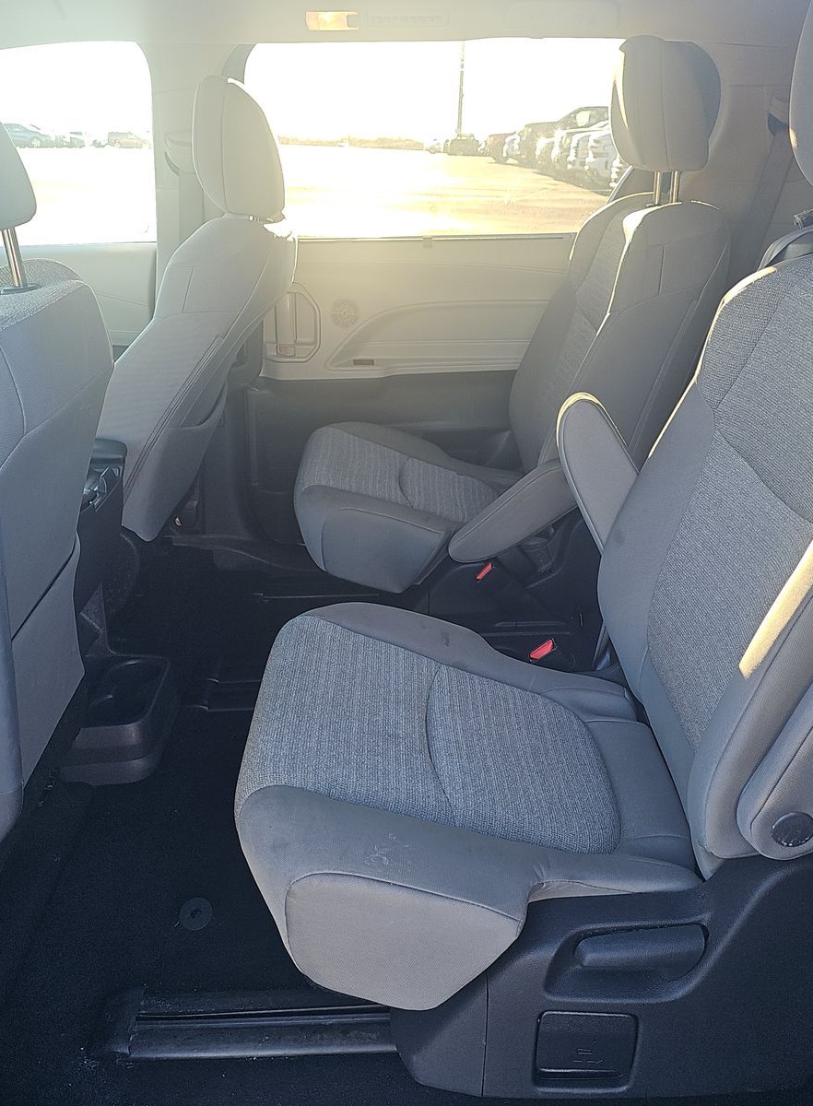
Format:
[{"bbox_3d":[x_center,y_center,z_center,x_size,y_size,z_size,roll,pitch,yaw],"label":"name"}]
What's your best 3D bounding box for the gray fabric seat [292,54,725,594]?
[{"bbox_3d":[0.173,-0.381,1.809,0.765,1.020,0.617,-1,23,-2],"label":"gray fabric seat"}]

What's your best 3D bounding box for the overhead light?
[{"bbox_3d":[-0.133,-0.956,1.760,0.098,0.042,0.022,-1,64,-2],"label":"overhead light"}]

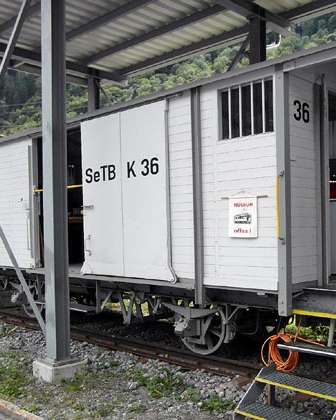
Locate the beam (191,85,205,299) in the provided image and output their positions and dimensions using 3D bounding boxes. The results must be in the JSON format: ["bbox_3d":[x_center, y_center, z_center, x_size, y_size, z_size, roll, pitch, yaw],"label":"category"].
[{"bbox_3d":[0.337,-0.163,4.720,0.085,2.430,0.090,-2,-2,41],"label":"beam"}]

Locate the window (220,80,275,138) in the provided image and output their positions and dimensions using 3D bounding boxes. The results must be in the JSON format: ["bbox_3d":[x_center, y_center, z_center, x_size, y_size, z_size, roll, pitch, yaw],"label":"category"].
[{"bbox_3d":[0.817,-1.040,4.370,0.640,0.560,0.070,-2,-2,41],"label":"window"}]

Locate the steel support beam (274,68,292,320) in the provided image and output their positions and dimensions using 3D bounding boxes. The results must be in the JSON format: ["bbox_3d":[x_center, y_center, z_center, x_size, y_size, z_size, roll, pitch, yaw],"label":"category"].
[{"bbox_3d":[1.122,-0.185,4.080,0.090,2.420,0.120,-2,-2,41],"label":"steel support beam"}]

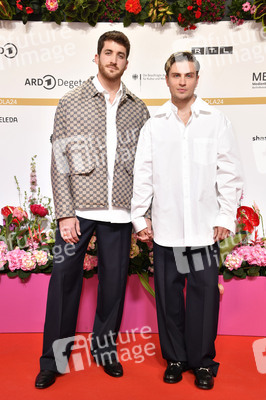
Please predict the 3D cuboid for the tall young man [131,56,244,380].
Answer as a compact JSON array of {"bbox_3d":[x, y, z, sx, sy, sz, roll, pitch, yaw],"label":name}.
[{"bbox_3d":[0.289,0.088,3.480,0.600,1.770,0.370,0,1,5],"label":"tall young man"}]

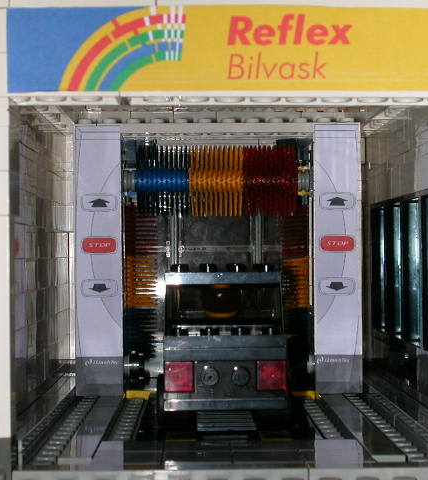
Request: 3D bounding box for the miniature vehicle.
[{"bbox_3d":[0.003,0.029,0.343,0.034,0.042,0.080,0,-1,-1],"label":"miniature vehicle"}]

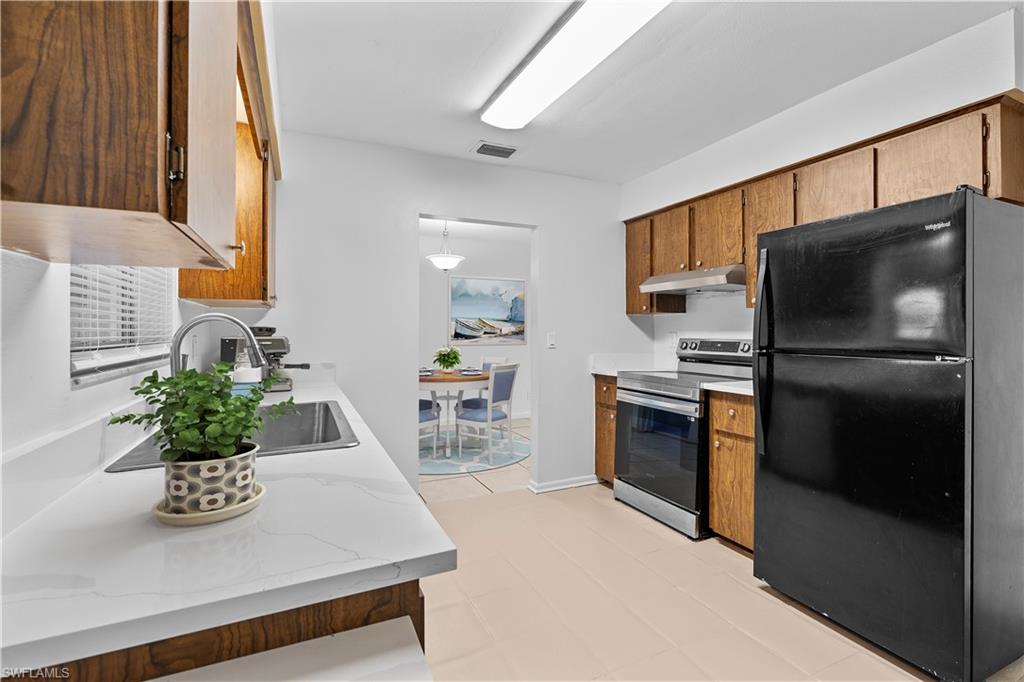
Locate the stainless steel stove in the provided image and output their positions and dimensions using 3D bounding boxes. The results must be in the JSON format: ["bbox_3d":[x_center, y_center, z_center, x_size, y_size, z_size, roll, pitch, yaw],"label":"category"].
[{"bbox_3d":[1.207,0.577,3.099,0.700,1.175,0.760,-1,2,-25],"label":"stainless steel stove"}]

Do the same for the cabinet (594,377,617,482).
[{"bbox_3d":[1.031,0.712,3.652,0.600,0.880,0.375,-1,2,-25],"label":"cabinet"}]

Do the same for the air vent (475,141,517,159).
[{"bbox_3d":[-0.107,-1.257,3.043,0.305,0.025,0.205,-1,2,-25],"label":"air vent"}]

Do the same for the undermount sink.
[{"bbox_3d":[-0.896,0.397,1.606,0.580,0.200,0.890,-1,2,-25],"label":"undermount sink"}]

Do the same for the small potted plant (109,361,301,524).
[{"bbox_3d":[-0.565,0.176,0.873,0.270,0.280,0.260,-1,2,-25],"label":"small potted plant"}]

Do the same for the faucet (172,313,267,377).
[{"bbox_3d":[-0.987,0.103,1.535,0.280,0.393,0.120,-1,2,-25],"label":"faucet"}]

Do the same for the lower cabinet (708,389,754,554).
[{"bbox_3d":[1.513,0.735,2.609,0.600,0.880,0.387,-1,2,-25],"label":"lower cabinet"}]

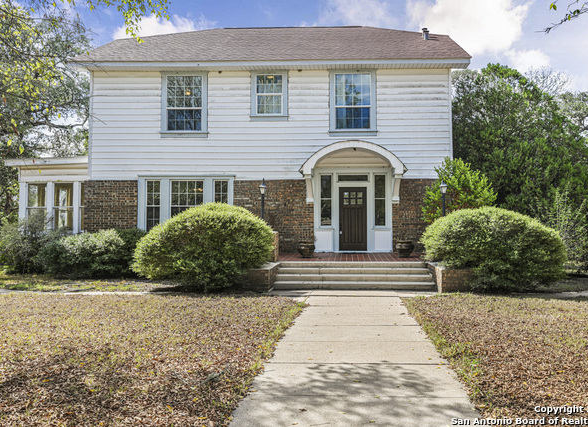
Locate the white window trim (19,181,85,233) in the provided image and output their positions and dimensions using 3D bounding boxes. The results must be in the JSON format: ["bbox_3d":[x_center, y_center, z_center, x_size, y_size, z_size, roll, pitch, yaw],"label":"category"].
[{"bbox_3d":[-8.500,-0.220,15.100,2.500,1.880,0.200,0,0,3],"label":"white window trim"}]

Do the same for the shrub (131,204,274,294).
[{"bbox_3d":[-2.190,0.750,10.200,3.180,2.000,2.600,0,0,2],"label":"shrub"}]

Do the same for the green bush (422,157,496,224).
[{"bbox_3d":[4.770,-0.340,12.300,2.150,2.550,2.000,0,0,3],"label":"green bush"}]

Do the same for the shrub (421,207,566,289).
[{"bbox_3d":[4.700,0.790,10.200,3.150,1.940,2.600,0,0,2],"label":"shrub"}]

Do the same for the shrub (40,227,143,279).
[{"bbox_3d":[-5.800,1.100,12.400,2.950,1.330,1.600,0,0,2],"label":"shrub"}]

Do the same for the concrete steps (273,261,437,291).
[{"bbox_3d":[1.390,1.410,9.850,3.600,0.500,1.200,0,0,4],"label":"concrete steps"}]

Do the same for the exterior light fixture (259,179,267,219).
[{"bbox_3d":[-0.800,0.330,11.100,0.220,2.500,0.220,0,0,2],"label":"exterior light fixture"}]

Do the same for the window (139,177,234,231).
[{"bbox_3d":[-3.480,-0.310,13.700,3.120,1.850,0.200,0,0,3],"label":"window"}]

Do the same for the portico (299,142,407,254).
[{"bbox_3d":[1.830,-0.470,13.350,3.300,3.480,0.950,0,0,2],"label":"portico"}]

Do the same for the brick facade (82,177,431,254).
[{"bbox_3d":[-0.900,0.150,13.850,11.700,2.650,0.400,0,0,2],"label":"brick facade"}]

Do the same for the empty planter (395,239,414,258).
[{"bbox_3d":[3.100,1.000,11.900,0.520,0.480,0.520,0,0,3],"label":"empty planter"}]

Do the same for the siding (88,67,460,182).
[{"bbox_3d":[-0.770,-2.850,13.850,11.700,3.550,0.350,0,0,2],"label":"siding"}]

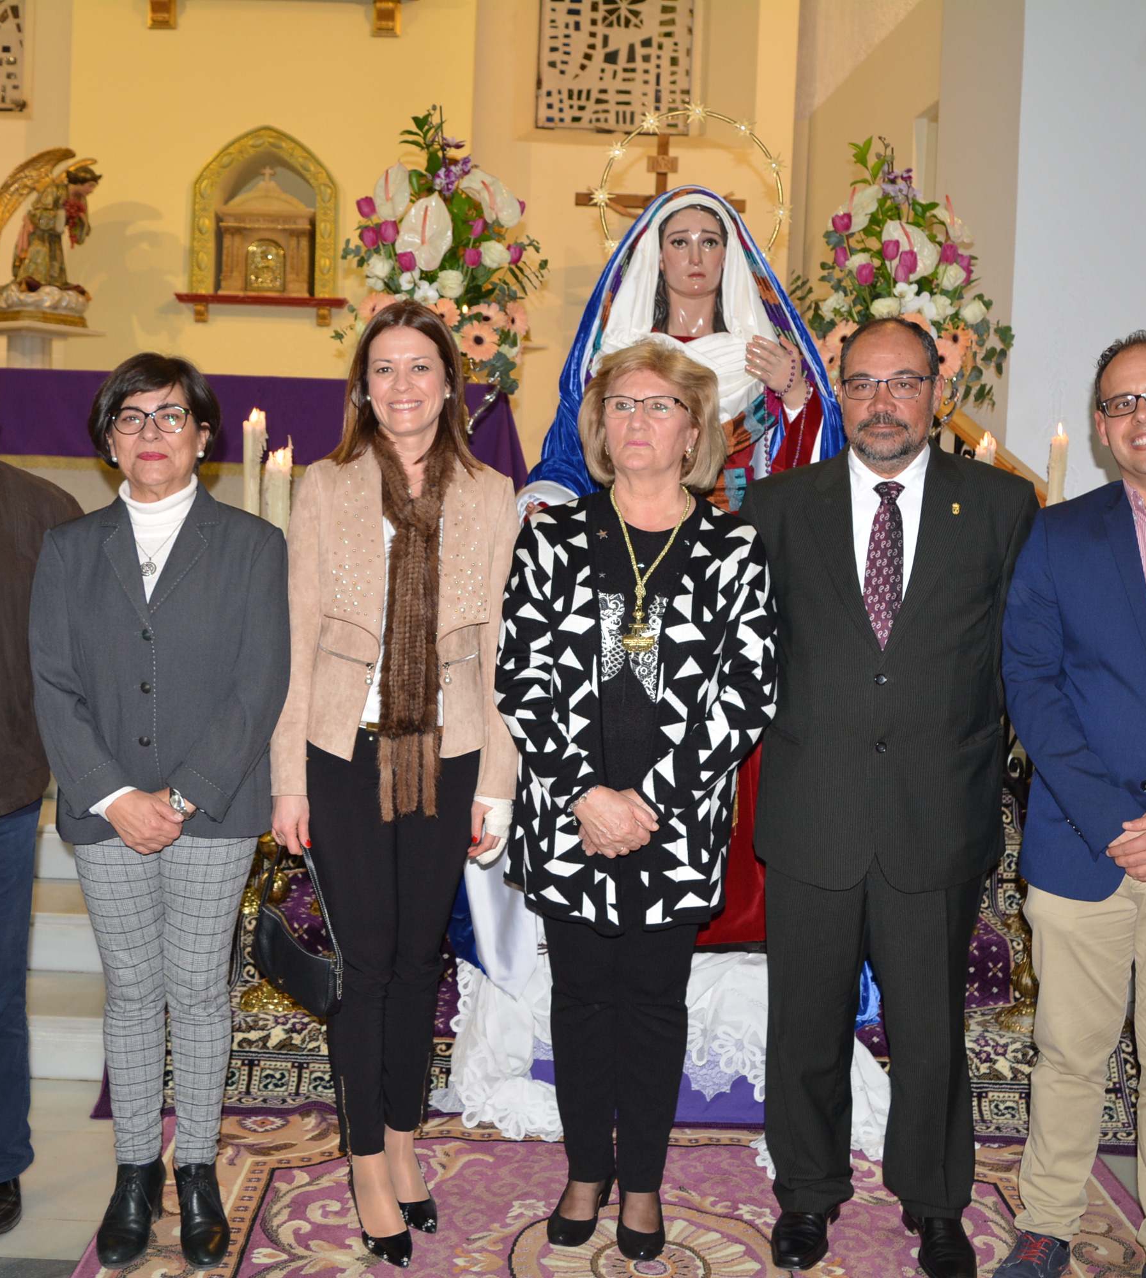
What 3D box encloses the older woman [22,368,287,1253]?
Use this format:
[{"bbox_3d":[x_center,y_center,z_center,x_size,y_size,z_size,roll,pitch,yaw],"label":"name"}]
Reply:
[{"bbox_3d":[-0.749,0.309,2.592,0.470,1.620,0.330,2,6,-7],"label":"older woman"}]

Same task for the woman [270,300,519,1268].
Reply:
[{"bbox_3d":[-0.331,0.265,2.663,0.455,1.730,0.330,2,6,-4],"label":"woman"}]

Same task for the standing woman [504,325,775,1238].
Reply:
[{"bbox_3d":[0.113,0.298,2.692,0.500,1.680,0.340,2,6,0],"label":"standing woman"}]

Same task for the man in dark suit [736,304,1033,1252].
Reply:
[{"bbox_3d":[0.578,0.297,2.677,0.530,1.730,0.340,2,6,1],"label":"man in dark suit"}]

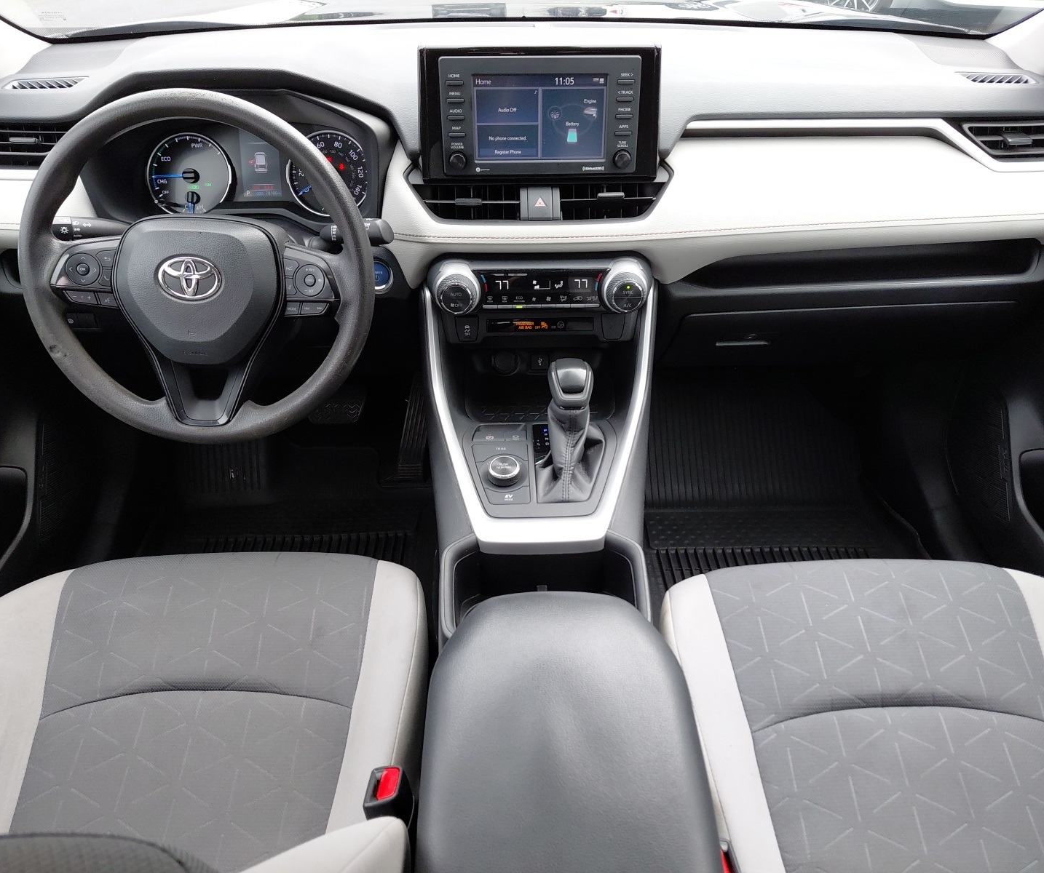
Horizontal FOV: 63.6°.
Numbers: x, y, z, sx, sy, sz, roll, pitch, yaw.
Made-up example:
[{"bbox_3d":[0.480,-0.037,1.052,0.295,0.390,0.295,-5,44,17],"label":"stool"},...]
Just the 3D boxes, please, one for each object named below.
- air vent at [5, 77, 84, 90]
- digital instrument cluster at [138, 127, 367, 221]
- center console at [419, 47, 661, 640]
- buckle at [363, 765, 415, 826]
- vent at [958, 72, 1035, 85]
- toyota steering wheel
[{"bbox_3d":[-0.599,-0.445,1.058,0.100,0.020,0.042,-1,18,-2],"label":"air vent"},{"bbox_3d":[-0.328,-0.327,1.039,0.283,0.118,0.045,-1,15,-2],"label":"digital instrument cluster"},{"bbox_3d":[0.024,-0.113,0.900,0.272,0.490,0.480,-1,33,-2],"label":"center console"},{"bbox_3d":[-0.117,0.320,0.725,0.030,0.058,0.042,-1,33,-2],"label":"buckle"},{"bbox_3d":[0.618,-0.466,1.095,0.100,0.020,0.042,-1,18,-2],"label":"vent"},{"bbox_3d":[-0.342,-0.179,0.902,0.372,0.372,0.080,-1,3,-2],"label":"toyota steering wheel"}]

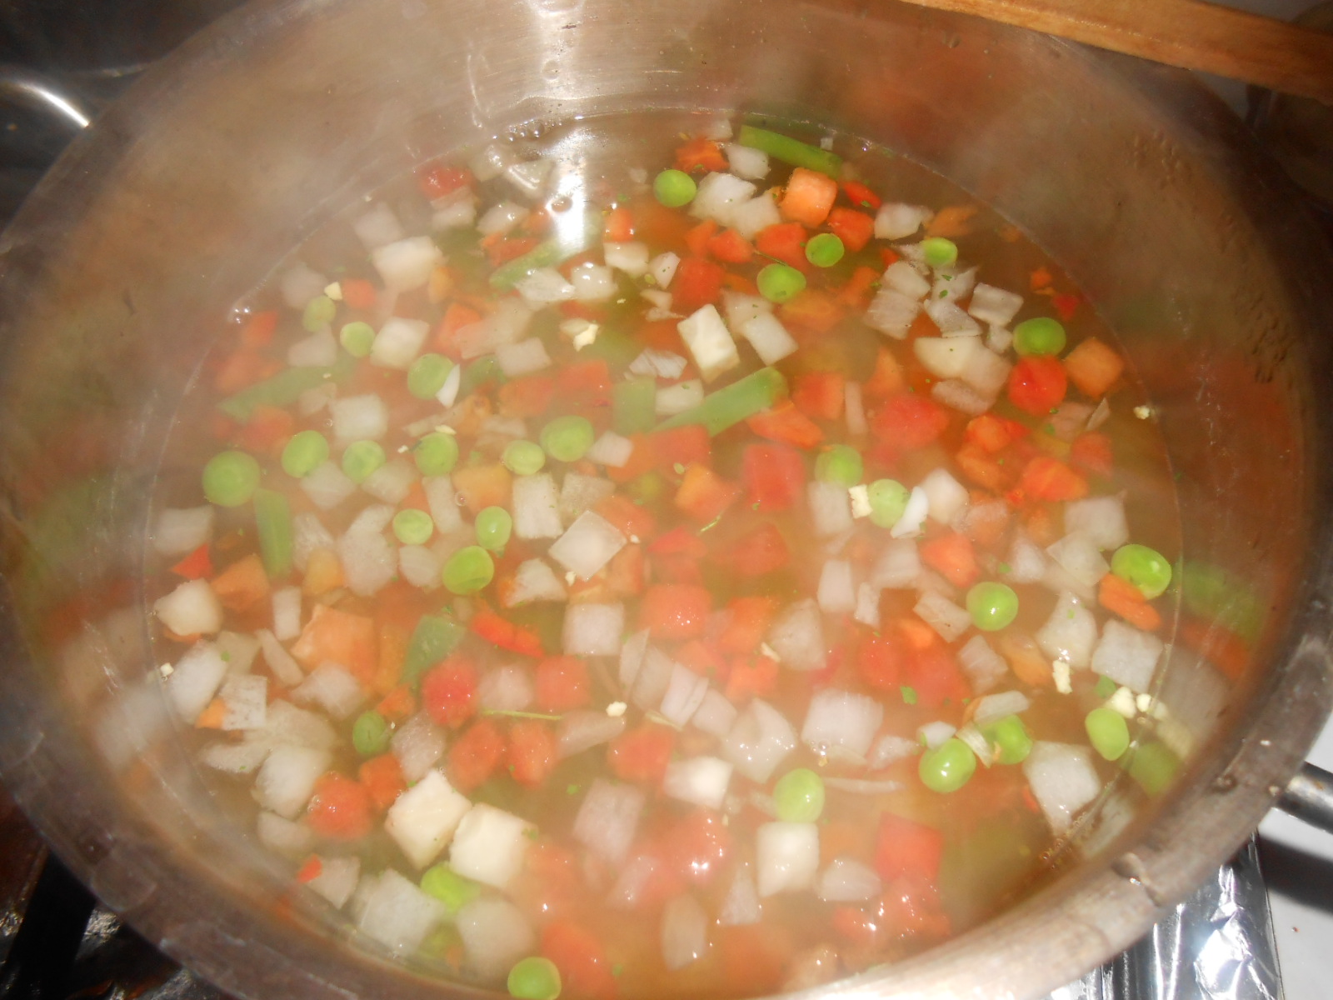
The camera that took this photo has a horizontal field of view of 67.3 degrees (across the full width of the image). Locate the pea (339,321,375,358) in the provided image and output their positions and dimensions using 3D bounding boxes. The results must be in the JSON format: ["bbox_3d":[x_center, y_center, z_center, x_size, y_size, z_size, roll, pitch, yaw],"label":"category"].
[{"bbox_3d":[-0.069,-0.036,0.225,0.008,0.008,0.008,-4,60,0],"label":"pea"}]

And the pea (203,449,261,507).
[{"bbox_3d":[-0.090,-0.004,0.208,0.011,0.012,0.012,-4,60,0],"label":"pea"}]

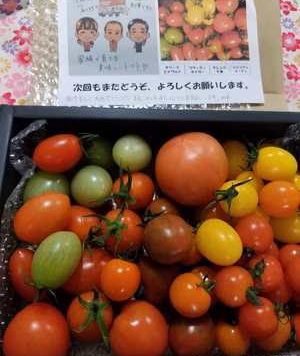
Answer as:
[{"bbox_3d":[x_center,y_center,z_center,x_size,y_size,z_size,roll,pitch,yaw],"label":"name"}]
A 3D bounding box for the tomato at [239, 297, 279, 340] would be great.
[{"bbox_3d":[0.077,0.100,0.213,0.028,0.027,0.028,0,71,-2],"label":"tomato"}]

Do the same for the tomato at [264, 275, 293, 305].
[{"bbox_3d":[0.091,0.079,0.221,0.027,0.027,0.027,0,70,-2],"label":"tomato"}]

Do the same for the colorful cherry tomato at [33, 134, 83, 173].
[{"bbox_3d":[-0.077,-0.020,0.251,0.041,0.031,0.031,-12,71,-3],"label":"colorful cherry tomato"}]

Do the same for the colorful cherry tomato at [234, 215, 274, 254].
[{"bbox_3d":[0.092,0.050,0.263,0.033,0.033,0.033,0,74,-3],"label":"colorful cherry tomato"}]

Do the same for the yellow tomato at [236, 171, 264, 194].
[{"bbox_3d":[0.095,0.009,0.284,0.031,0.034,0.031,0,74,-3],"label":"yellow tomato"}]

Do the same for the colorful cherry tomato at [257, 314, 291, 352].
[{"bbox_3d":[0.085,0.108,0.210,0.026,0.026,0.026,0,70,-2],"label":"colorful cherry tomato"}]

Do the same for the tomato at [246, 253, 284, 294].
[{"bbox_3d":[0.100,0.082,0.258,0.032,0.032,0.032,0,78,31],"label":"tomato"}]

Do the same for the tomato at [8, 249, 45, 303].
[{"bbox_3d":[-0.107,0.086,0.264,0.034,0.034,0.049,-23,76,-6],"label":"tomato"}]

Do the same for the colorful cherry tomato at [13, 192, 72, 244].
[{"bbox_3d":[-0.092,0.035,0.257,0.053,0.038,0.038,-37,99,-12],"label":"colorful cherry tomato"}]

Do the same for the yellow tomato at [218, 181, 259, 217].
[{"bbox_3d":[0.080,0.019,0.269,0.034,0.039,0.034,0,72,6],"label":"yellow tomato"}]

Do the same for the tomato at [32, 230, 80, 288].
[{"bbox_3d":[-0.066,0.059,0.213,0.031,0.031,0.042,23,83,6],"label":"tomato"}]

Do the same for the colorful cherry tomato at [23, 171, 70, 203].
[{"bbox_3d":[-0.097,0.010,0.281,0.045,0.037,0.037,-32,97,-11],"label":"colorful cherry tomato"}]

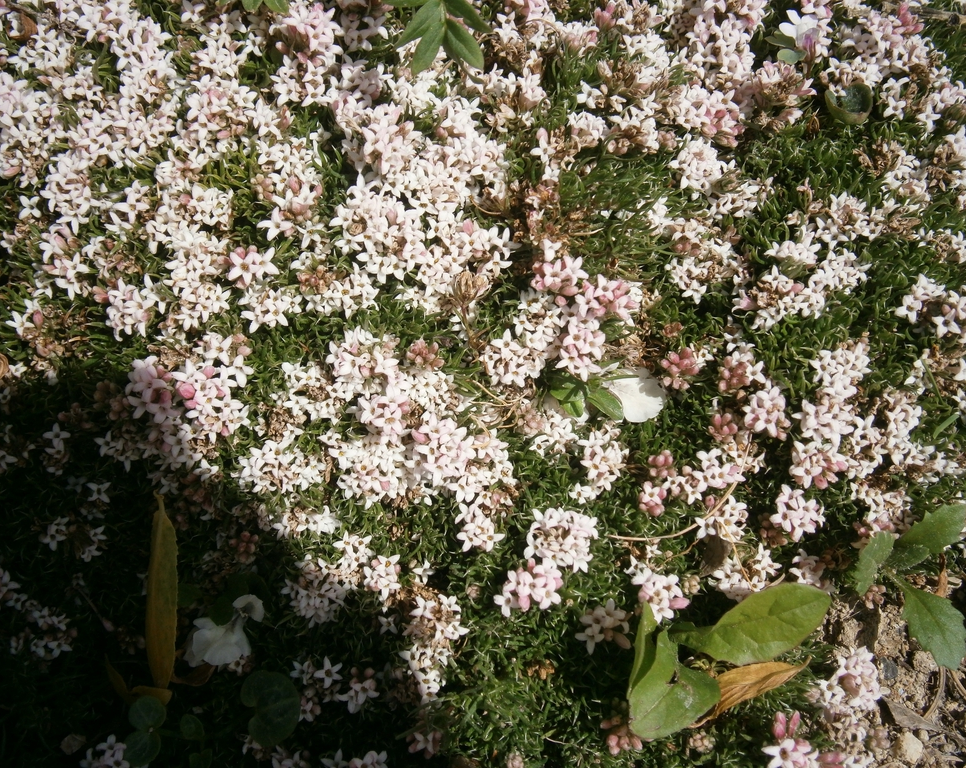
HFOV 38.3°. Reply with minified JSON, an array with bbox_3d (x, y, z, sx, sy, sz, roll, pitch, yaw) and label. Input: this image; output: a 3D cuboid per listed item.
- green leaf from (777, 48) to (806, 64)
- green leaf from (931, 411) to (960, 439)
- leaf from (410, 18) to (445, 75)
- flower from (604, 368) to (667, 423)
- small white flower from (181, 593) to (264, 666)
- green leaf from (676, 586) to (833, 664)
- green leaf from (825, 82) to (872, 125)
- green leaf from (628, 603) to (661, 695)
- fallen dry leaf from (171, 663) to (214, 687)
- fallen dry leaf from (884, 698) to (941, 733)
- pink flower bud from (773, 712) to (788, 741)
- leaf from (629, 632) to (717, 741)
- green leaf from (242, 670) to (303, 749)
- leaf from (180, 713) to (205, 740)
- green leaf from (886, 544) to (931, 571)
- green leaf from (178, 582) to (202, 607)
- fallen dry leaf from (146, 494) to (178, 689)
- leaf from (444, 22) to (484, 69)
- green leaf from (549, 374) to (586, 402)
[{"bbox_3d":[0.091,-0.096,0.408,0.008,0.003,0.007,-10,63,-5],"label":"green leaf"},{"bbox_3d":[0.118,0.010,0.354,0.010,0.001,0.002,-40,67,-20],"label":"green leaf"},{"bbox_3d":[-0.016,-0.099,0.407,0.007,0.004,0.022,21,67,9],"label":"leaf"},{"bbox_3d":[0.040,0.003,0.366,0.017,0.006,0.015,23,67,10],"label":"flower"},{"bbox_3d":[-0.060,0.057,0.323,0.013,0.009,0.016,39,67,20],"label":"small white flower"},{"bbox_3d":[0.066,0.056,0.337,0.040,0.009,0.015,-14,66,-6],"label":"green leaf"},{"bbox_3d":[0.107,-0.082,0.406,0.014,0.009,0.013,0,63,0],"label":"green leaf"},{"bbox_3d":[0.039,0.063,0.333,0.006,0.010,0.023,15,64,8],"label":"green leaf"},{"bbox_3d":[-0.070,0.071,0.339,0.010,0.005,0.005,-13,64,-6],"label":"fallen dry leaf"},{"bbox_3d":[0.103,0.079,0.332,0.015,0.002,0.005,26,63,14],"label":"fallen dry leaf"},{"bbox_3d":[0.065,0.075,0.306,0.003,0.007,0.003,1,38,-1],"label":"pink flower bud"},{"bbox_3d":[0.043,0.072,0.331,0.020,0.010,0.026,3,65,1],"label":"leaf"},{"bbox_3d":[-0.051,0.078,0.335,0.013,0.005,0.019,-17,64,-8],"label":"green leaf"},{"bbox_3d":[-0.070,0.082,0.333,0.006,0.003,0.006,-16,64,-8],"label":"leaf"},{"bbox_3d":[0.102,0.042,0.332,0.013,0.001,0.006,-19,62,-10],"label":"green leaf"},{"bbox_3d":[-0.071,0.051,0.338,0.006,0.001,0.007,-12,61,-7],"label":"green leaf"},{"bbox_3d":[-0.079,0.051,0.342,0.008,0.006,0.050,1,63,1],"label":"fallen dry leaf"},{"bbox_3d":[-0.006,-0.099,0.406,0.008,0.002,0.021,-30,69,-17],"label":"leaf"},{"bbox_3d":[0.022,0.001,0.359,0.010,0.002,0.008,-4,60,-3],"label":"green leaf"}]

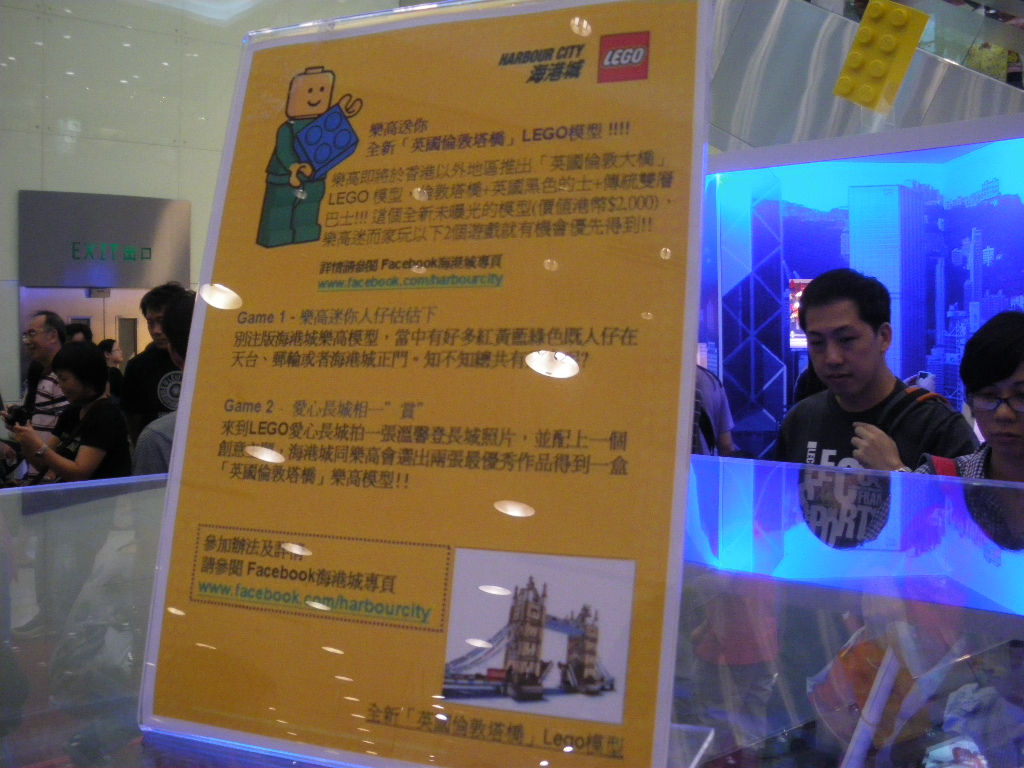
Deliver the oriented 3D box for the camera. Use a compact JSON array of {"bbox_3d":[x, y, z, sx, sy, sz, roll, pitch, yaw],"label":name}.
[{"bbox_3d":[-1.923,0.123,4.150,0.078,0.083,0.118,-8,4,-28],"label":"camera"}]

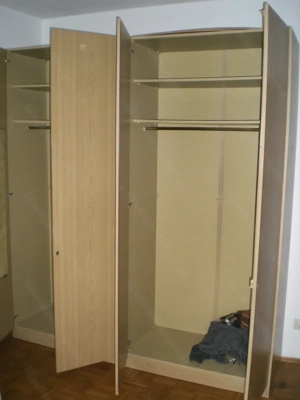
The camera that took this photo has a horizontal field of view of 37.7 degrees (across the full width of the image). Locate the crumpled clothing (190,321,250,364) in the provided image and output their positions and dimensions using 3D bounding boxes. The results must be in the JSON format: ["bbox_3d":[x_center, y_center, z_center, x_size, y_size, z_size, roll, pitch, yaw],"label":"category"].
[{"bbox_3d":[0.546,1.056,3.258,0.436,0.196,0.329,4,9,22],"label":"crumpled clothing"}]

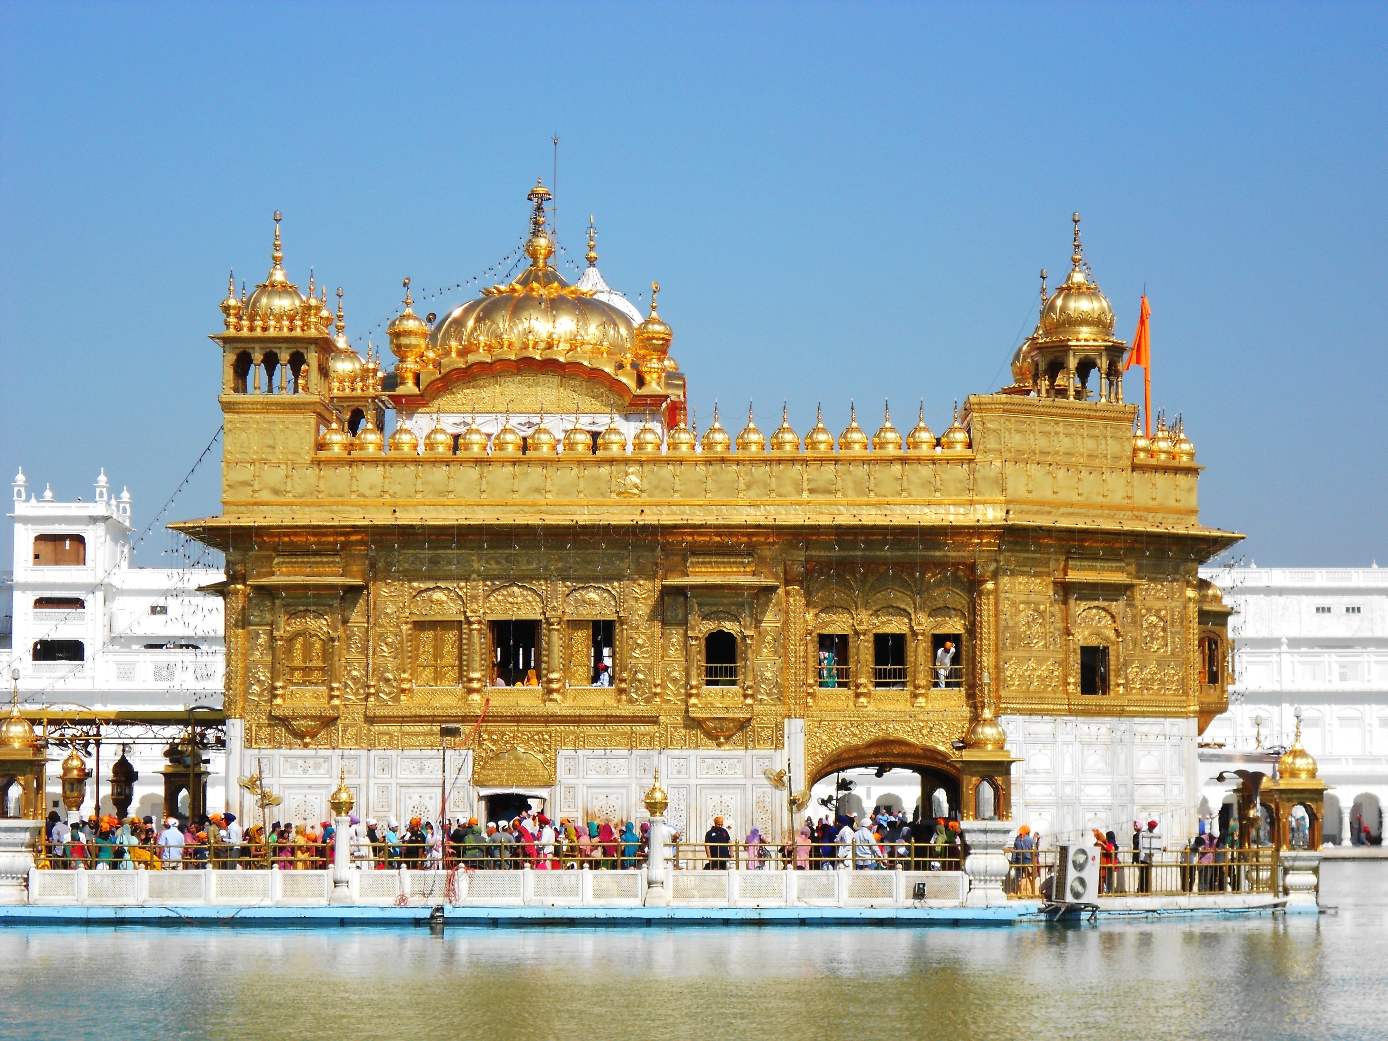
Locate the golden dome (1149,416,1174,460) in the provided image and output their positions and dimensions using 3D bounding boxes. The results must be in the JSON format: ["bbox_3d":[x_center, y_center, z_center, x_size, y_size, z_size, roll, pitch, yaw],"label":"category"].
[{"bbox_3d":[11.134,-1.974,82.057,0.565,1.090,0.565,0,-5,1],"label":"golden dome"}]

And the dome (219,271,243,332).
[{"bbox_3d":[-10.751,-5.102,80.113,0.512,1.423,0.512,0,-5,1],"label":"dome"}]

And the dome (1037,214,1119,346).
[{"bbox_3d":[9.185,-5.744,82.275,1.973,3.160,1.973,0,-5,1],"label":"dome"}]

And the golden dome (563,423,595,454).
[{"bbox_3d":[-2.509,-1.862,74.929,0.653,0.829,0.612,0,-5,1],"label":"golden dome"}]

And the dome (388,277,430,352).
[{"bbox_3d":[-6.512,-4.647,78.587,0.949,1.769,0.949,0,-5,1],"label":"dome"}]

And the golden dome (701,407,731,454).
[{"bbox_3d":[0.483,-1.984,74.880,0.653,1.101,0.612,0,-5,1],"label":"golden dome"}]

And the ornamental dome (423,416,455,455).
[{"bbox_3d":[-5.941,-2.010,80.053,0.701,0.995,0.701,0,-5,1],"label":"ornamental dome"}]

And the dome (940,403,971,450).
[{"bbox_3d":[5.667,-2.011,74.779,0.653,1.088,0.612,0,-5,1],"label":"dome"}]

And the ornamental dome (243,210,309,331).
[{"bbox_3d":[-9.195,-5.454,76.044,1.387,2.680,1.387,0,-5,1],"label":"ornamental dome"}]

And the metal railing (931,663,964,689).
[{"bbox_3d":[5.445,3.375,74.148,0.755,0.524,0.153,0,-5,1],"label":"metal railing"}]

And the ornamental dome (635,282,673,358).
[{"bbox_3d":[-0.910,-4.538,78.209,0.861,1.777,0.861,0,-5,2],"label":"ornamental dome"}]

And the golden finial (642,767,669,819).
[{"bbox_3d":[-0.836,5.909,74.868,0.543,1.056,0.543,0,-5,1],"label":"golden finial"}]

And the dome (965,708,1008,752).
[{"bbox_3d":[6.380,4.569,75.283,0.925,0.969,0.925,0,-5,1],"label":"dome"}]

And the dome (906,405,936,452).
[{"bbox_3d":[4.904,-1.978,74.437,0.655,1.034,0.655,0,-5,2],"label":"dome"}]

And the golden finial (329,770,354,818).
[{"bbox_3d":[-7.645,5.944,74.865,0.555,1.033,0.555,0,-5,1],"label":"golden finial"}]

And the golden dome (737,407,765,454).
[{"bbox_3d":[1.236,-1.996,74.866,0.653,1.101,0.612,0,-5,1],"label":"golden dome"}]

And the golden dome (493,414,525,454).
[{"bbox_3d":[-4.030,-1.892,74.728,0.658,0.920,0.658,0,-5,2],"label":"golden dome"}]

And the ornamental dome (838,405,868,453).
[{"bbox_3d":[3.432,-1.973,74.486,0.656,1.046,0.656,0,-5,2],"label":"ornamental dome"}]

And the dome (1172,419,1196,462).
[{"bbox_3d":[10.957,-1.831,77.124,0.530,1.073,0.510,0,-5,1],"label":"dome"}]

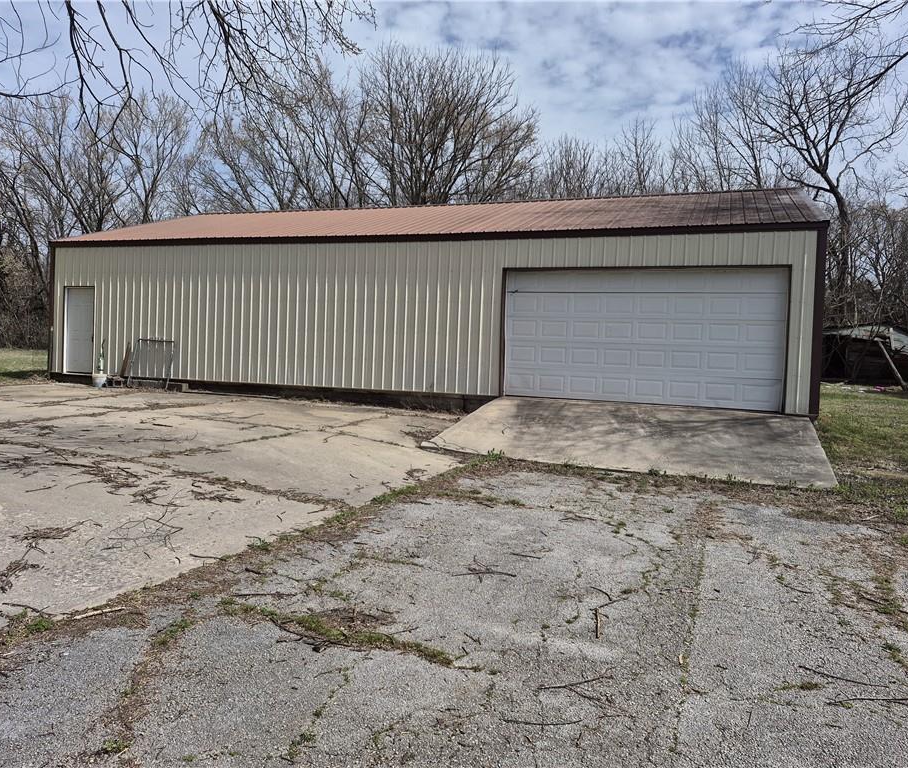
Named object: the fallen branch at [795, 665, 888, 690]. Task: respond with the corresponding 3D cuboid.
[{"bbox_3d":[1.990,1.496,3.483,0.398,0.022,0.052,3,3,31],"label":"fallen branch"}]

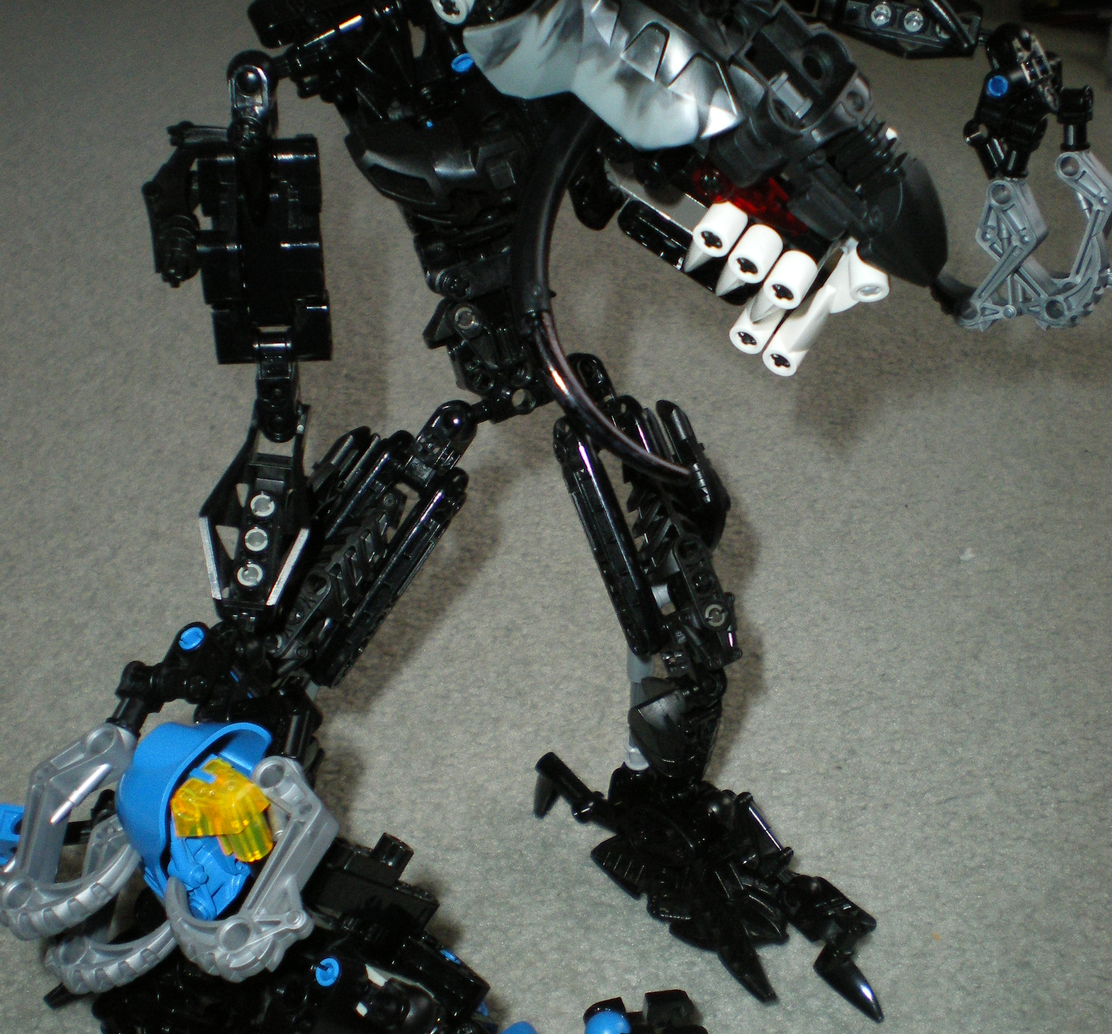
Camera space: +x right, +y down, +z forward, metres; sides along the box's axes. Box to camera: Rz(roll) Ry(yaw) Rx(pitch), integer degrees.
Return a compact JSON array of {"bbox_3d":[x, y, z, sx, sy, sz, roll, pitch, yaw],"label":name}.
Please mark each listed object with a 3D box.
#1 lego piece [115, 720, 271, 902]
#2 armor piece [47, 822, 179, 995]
[{"bbox_3d":[-0.066,0.054,0.280,0.026,0.030,0.037,0,73,45],"label":"lego piece"},{"bbox_3d":[-0.080,0.070,0.290,0.024,0.011,0.040,28,87,0],"label":"armor piece"}]

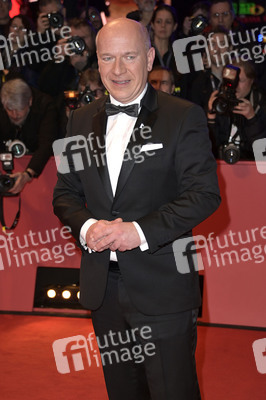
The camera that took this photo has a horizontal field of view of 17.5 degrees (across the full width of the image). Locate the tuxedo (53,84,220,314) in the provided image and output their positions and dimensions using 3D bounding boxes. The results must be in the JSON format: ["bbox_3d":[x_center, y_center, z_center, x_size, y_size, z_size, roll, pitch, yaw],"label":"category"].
[{"bbox_3d":[0.010,0.006,2.744,0.560,0.740,0.390,4,10,24],"label":"tuxedo"}]

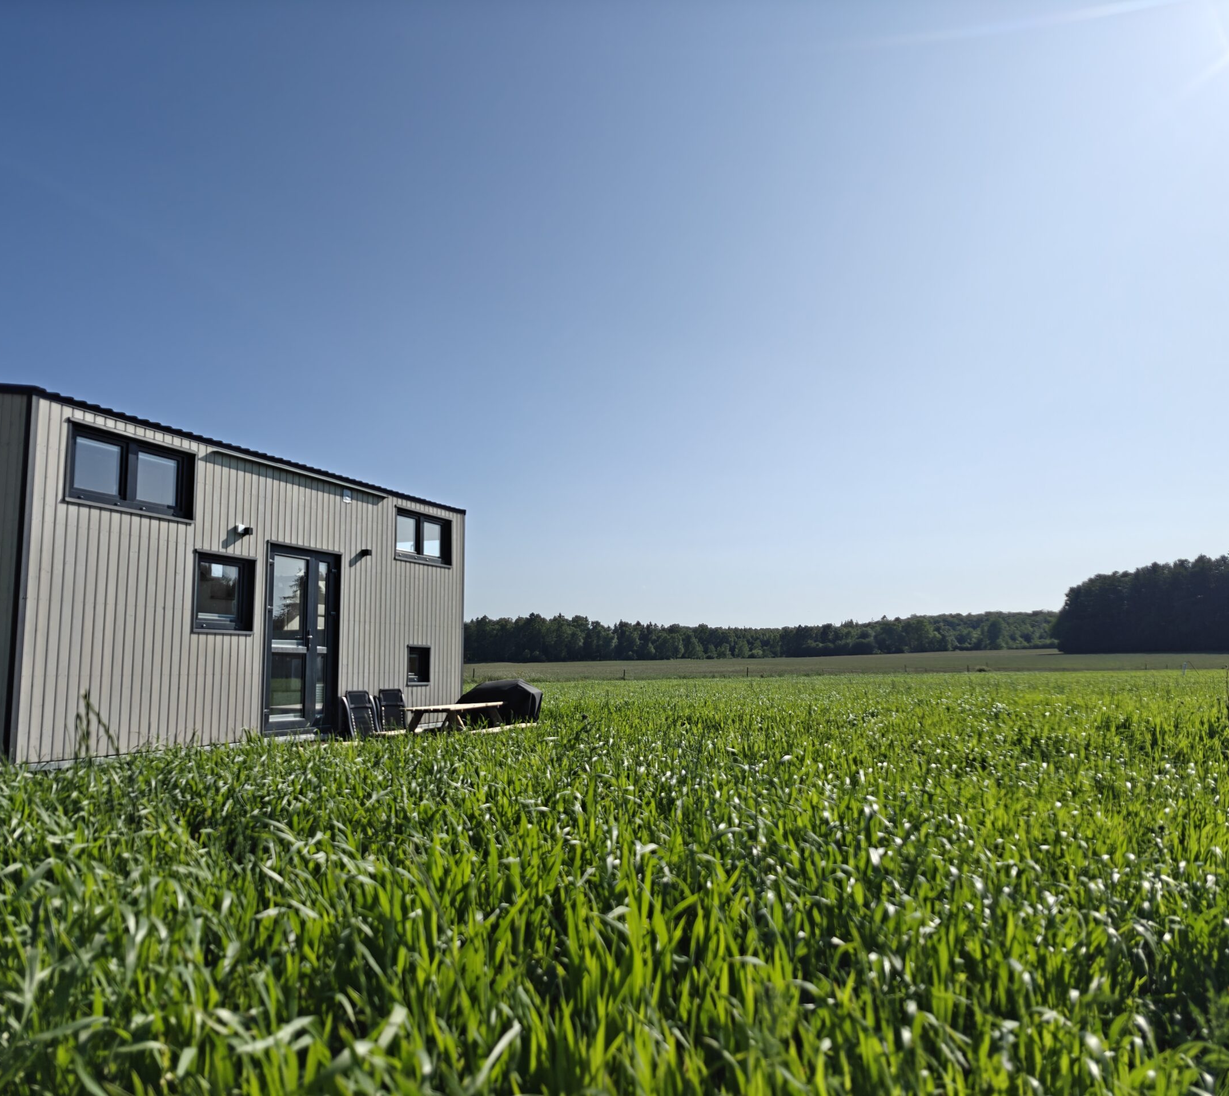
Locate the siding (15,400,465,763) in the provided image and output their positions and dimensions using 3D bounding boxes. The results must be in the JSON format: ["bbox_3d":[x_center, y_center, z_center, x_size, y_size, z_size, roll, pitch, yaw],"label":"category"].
[{"bbox_3d":[-3.660,0.622,11.430,0.120,3.060,7.140,-4,-8,21],"label":"siding"}]

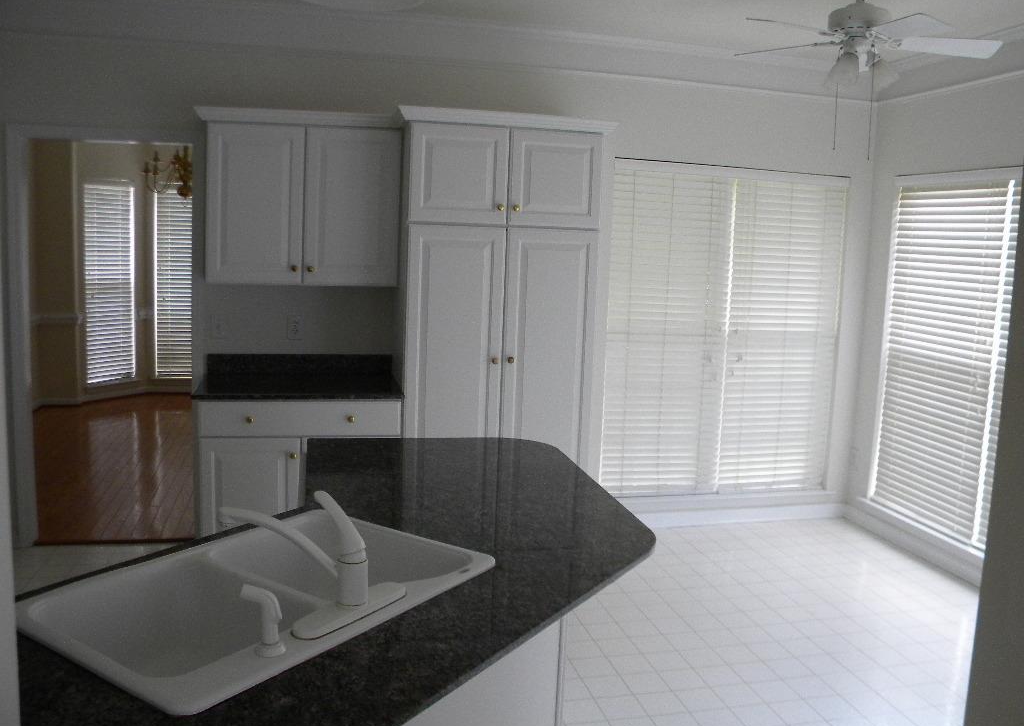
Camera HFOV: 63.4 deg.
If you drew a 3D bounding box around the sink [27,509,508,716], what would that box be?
[{"bbox_3d":[-0.437,0.494,1.492,0.545,0.210,0.760,6,7,31],"label":"sink"}]

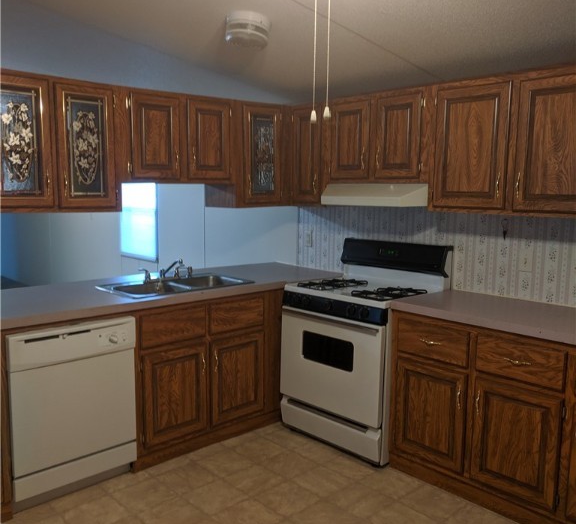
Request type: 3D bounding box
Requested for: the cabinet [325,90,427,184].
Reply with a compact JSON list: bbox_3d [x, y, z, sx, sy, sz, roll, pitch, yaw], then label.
[{"bbox_3d":[0.599,-0.711,3.425,0.297,0.493,0.776,-6,9,-42],"label":"cabinet"}]

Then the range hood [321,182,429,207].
[{"bbox_3d":[0.551,-0.399,3.415,0.413,0.122,0.768,-6,9,-42],"label":"range hood"}]

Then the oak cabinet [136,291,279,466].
[{"bbox_3d":[-0.602,0.602,3.509,1.019,0.851,0.602,-6,9,-42],"label":"oak cabinet"}]

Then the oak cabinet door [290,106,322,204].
[{"bbox_3d":[0.131,-0.696,3.788,0.020,0.611,0.256,-6,10,-42],"label":"oak cabinet door"}]

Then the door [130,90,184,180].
[{"bbox_3d":[-0.741,-0.700,3.235,0.300,0.456,0.022,-7,10,-42],"label":"door"}]

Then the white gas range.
[{"bbox_3d":[0.456,0.465,3.435,0.616,1.141,0.771,-6,9,-42],"label":"white gas range"}]

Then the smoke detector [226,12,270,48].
[{"bbox_3d":[-0.172,-1.000,2.480,0.185,0.085,0.185,7,1,0],"label":"smoke detector"}]

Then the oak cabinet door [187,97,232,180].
[{"bbox_3d":[-0.475,-0.731,3.478,0.299,0.456,0.022,-7,10,-42],"label":"oak cabinet door"}]

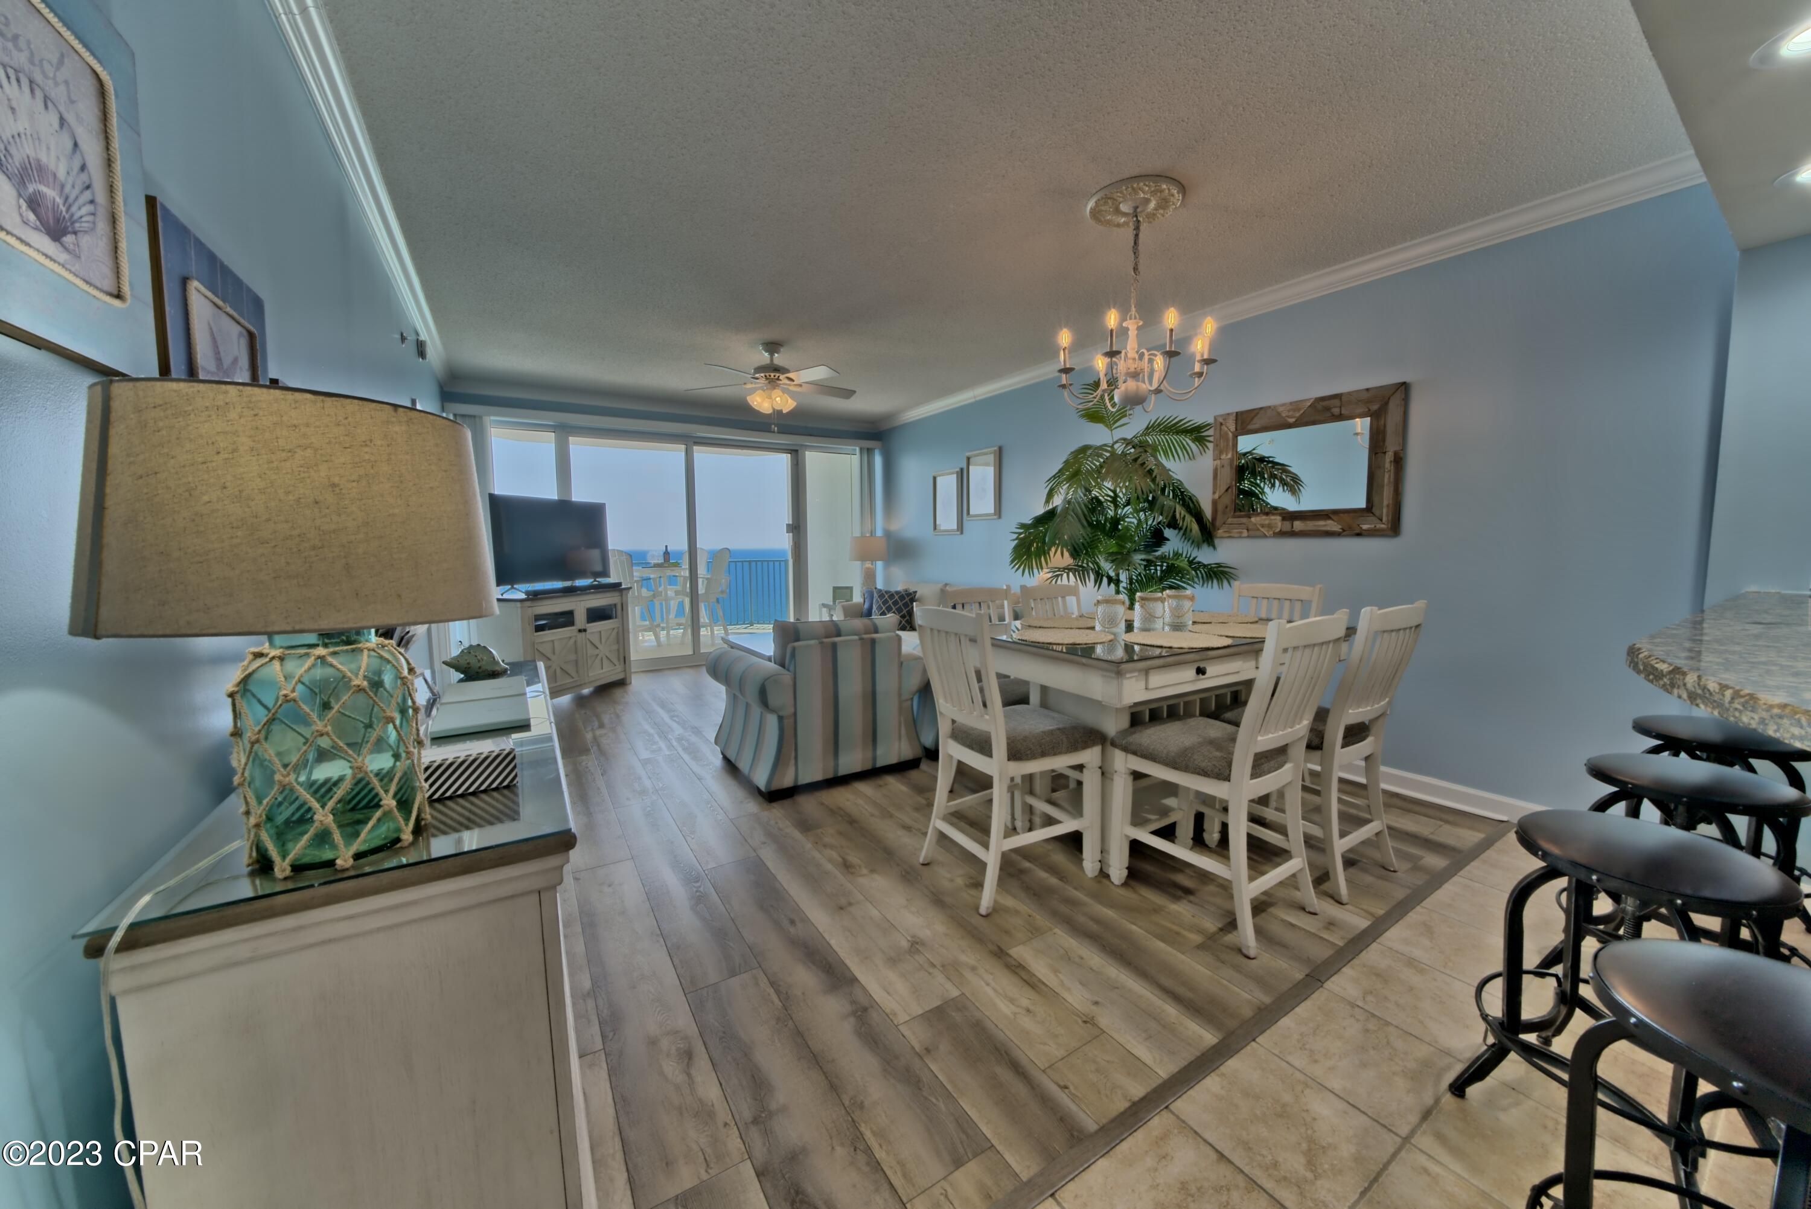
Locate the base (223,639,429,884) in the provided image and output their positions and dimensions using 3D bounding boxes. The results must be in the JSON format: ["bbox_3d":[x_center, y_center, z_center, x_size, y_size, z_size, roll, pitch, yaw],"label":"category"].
[{"bbox_3d":[-0.844,0.190,0.890,0.205,0.315,0.205,-4,6,-32],"label":"base"}]

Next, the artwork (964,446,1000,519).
[{"bbox_3d":[0.738,-1.140,5.765,0.035,0.645,0.490,-4,6,-32],"label":"artwork"}]

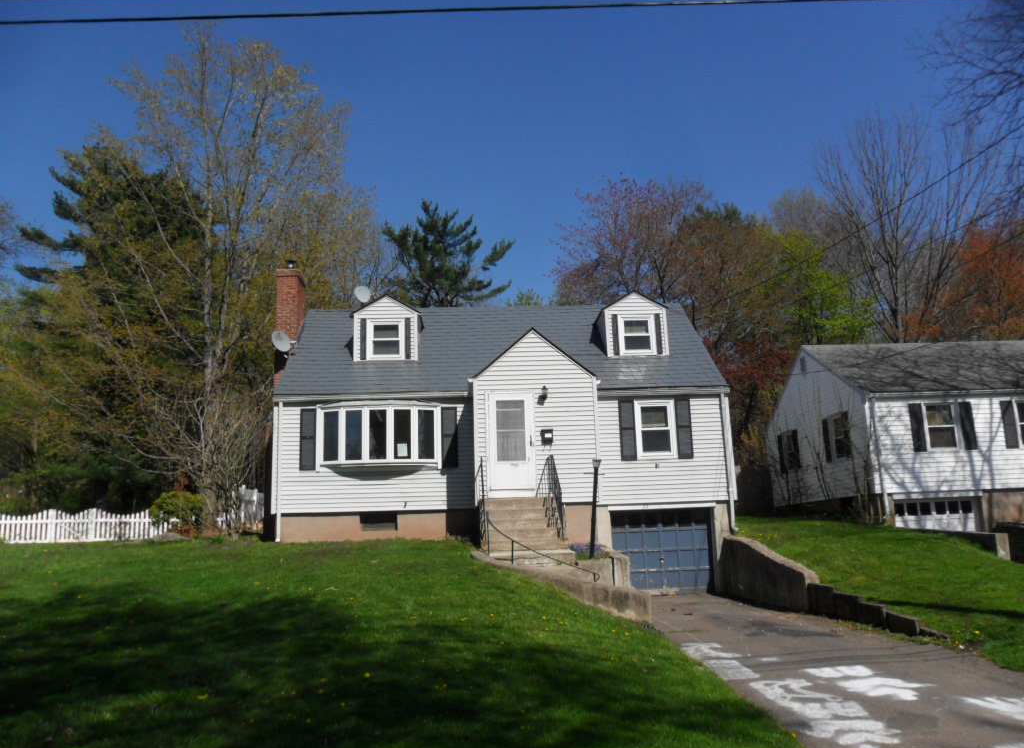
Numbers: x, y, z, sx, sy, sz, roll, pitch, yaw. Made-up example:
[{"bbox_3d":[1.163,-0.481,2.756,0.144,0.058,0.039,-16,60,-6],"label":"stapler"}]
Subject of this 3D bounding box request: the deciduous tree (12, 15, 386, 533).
[{"bbox_3d":[-9.125,-3.064,23.029,10.200,15.328,9.000,-2,-11,0],"label":"deciduous tree"}]

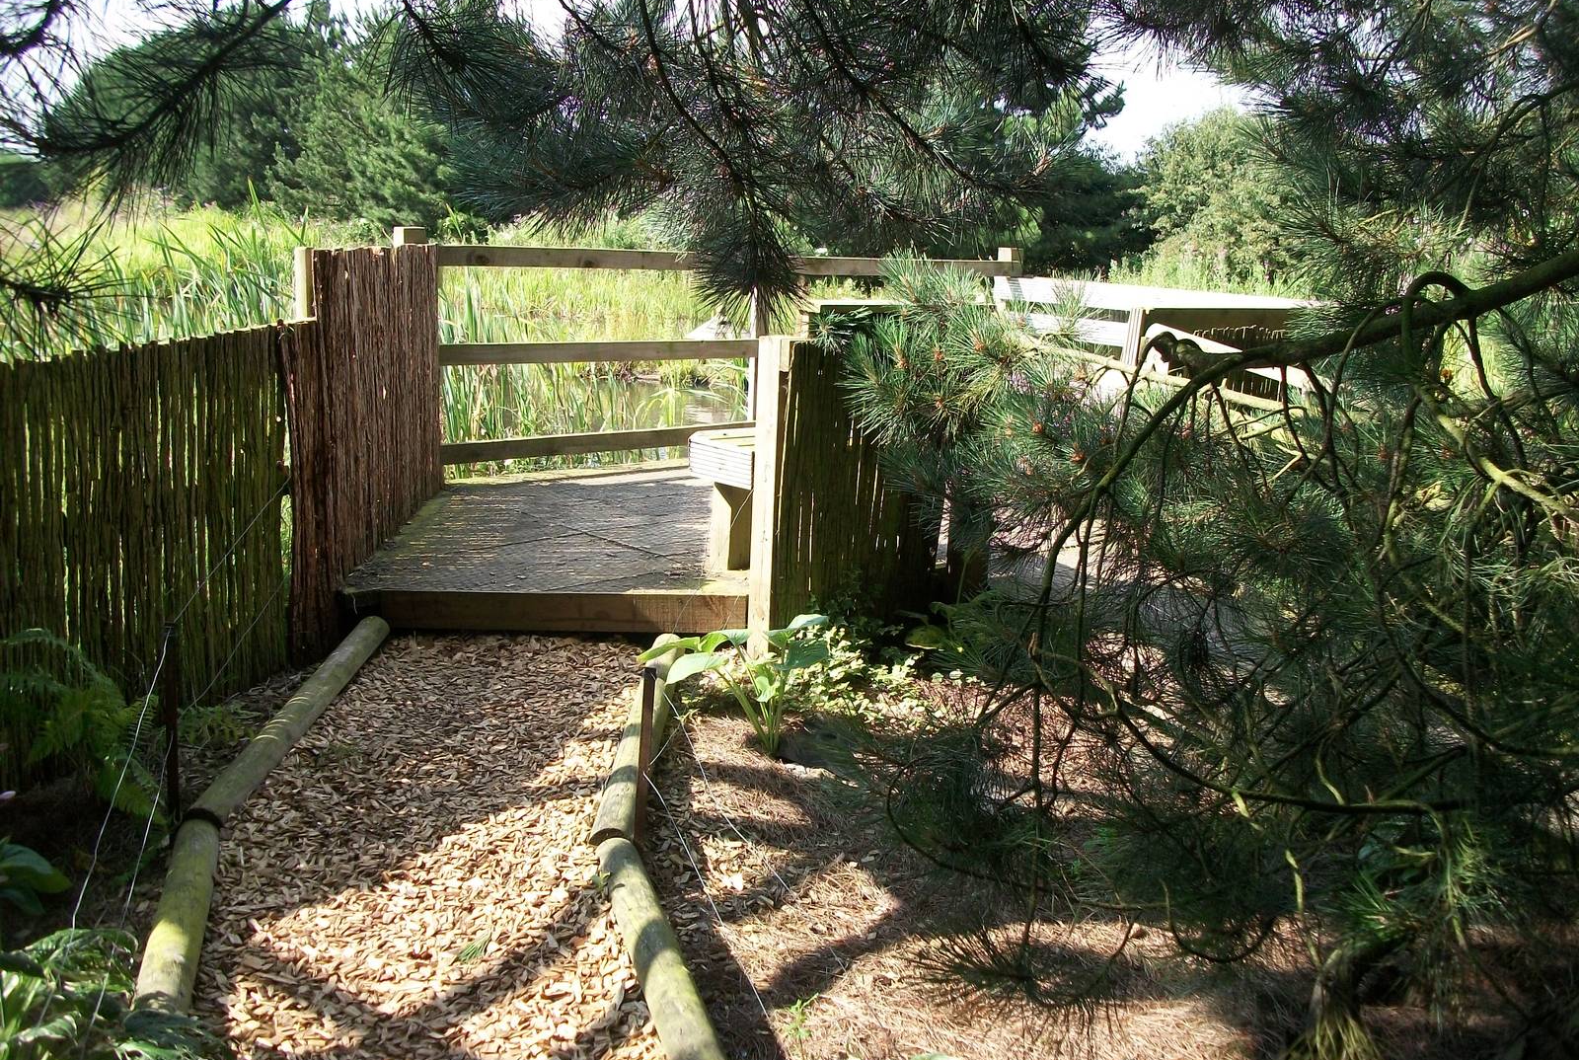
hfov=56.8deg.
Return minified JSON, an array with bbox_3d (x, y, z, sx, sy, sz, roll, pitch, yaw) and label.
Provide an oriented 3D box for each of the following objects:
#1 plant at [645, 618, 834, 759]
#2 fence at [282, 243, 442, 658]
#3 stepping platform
[{"bbox_3d":[-0.134,0.382,3.849,0.480,0.320,0.420,1,10,0],"label":"plant"},{"bbox_3d":[-1.590,-0.441,5.637,0.180,1.260,2.450,1,10,-4],"label":"fence"},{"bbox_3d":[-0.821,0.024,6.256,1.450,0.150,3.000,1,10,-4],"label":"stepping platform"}]

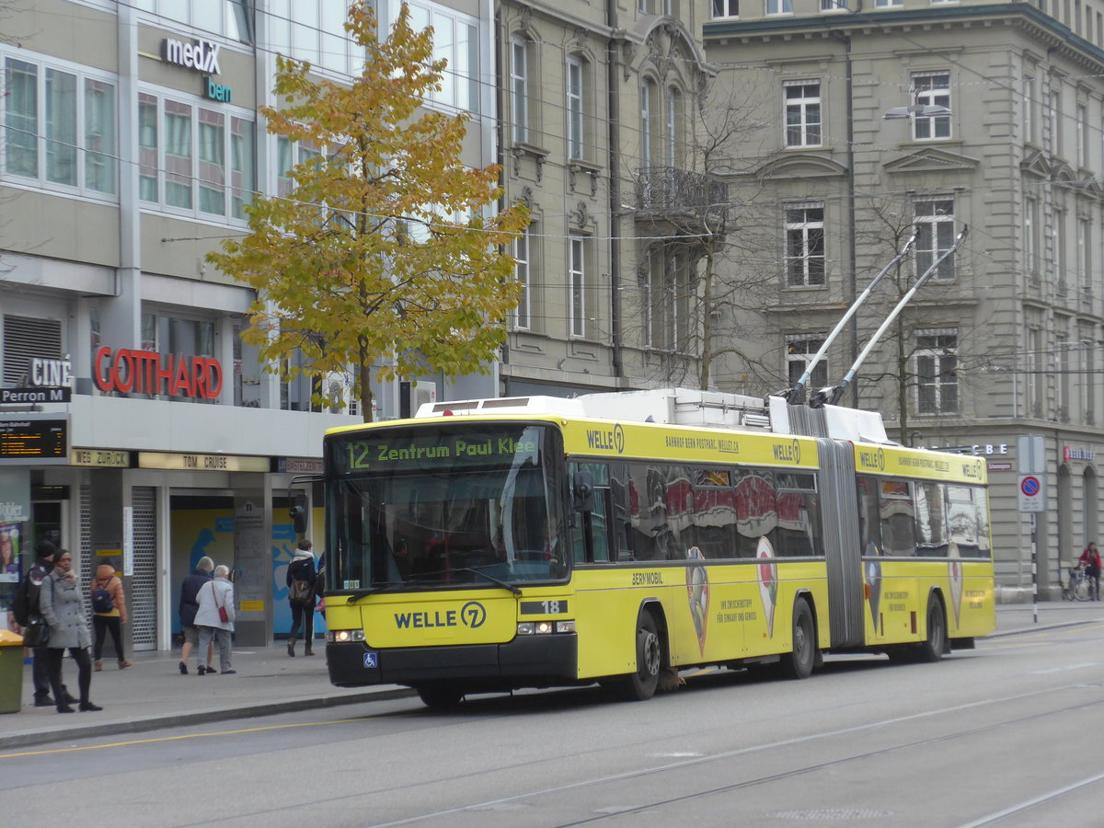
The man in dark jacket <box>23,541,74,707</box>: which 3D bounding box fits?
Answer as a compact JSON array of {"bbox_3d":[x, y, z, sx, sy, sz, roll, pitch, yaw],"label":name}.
[{"bbox_3d":[-5.270,2.189,38.900,0.570,1.731,0.520,-1,-2,-6],"label":"man in dark jacket"}]

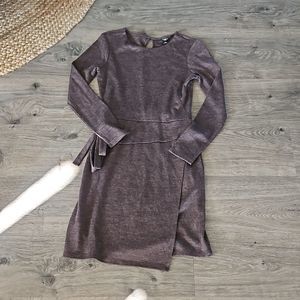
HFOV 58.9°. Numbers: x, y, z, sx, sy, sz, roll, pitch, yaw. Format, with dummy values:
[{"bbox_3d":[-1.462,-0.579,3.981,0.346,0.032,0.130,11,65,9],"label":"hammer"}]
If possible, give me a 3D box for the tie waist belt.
[{"bbox_3d":[-0.060,-0.017,0.960,0.427,0.035,0.199,0,75,0],"label":"tie waist belt"}]

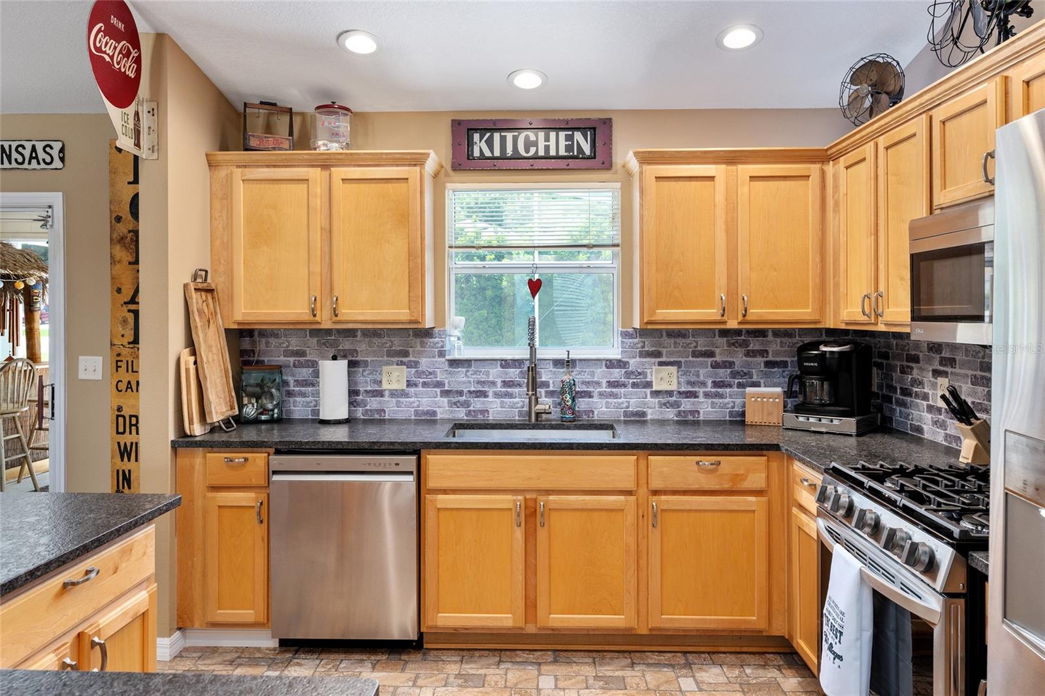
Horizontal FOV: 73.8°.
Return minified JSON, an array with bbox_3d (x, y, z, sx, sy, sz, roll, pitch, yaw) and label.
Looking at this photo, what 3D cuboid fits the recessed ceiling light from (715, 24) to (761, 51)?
[{"bbox_3d":[0.884,-1.263,2.834,0.188,0.025,0.188,0,-9,2],"label":"recessed ceiling light"}]

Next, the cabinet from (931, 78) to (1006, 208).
[{"bbox_3d":[1.479,-0.595,2.060,0.330,0.350,0.390,0,2,2],"label":"cabinet"}]

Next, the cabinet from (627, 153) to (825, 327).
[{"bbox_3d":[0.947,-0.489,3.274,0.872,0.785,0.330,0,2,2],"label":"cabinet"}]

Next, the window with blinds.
[{"bbox_3d":[0.057,-0.387,3.480,0.865,0.868,0.090,0,2,2],"label":"window with blinds"}]

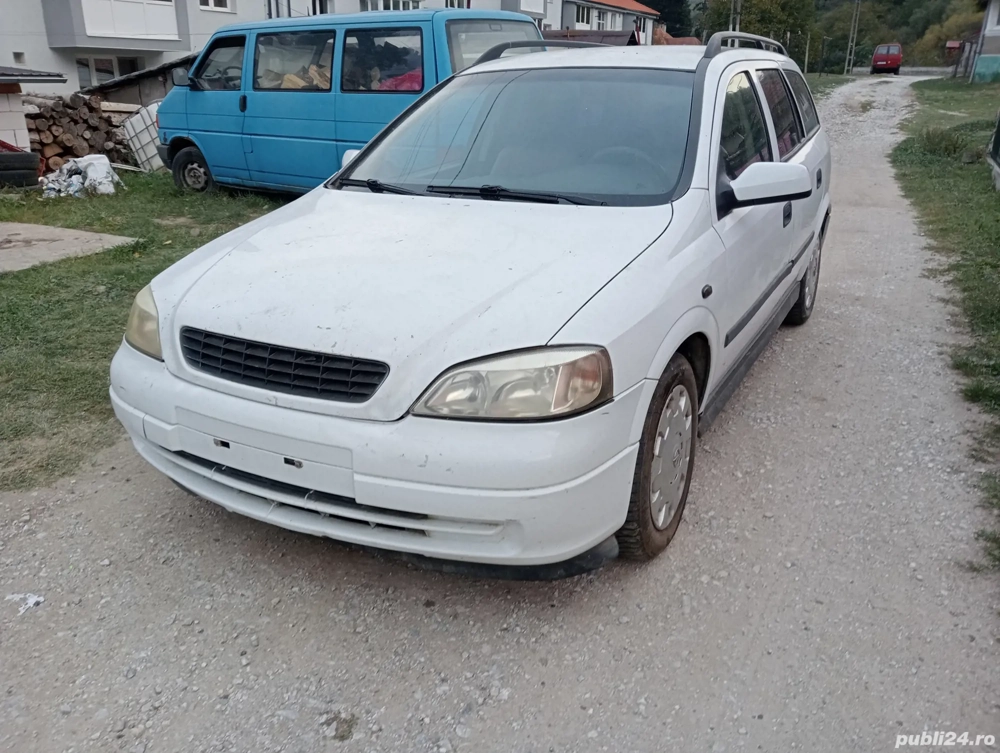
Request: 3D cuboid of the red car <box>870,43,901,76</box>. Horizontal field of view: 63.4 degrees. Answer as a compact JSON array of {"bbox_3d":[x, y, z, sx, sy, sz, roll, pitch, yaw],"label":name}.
[{"bbox_3d":[25.364,-20.729,53.097,1.690,1.830,4.200,9,22,22],"label":"red car"}]

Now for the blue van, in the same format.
[{"bbox_3d":[-1.857,-2.914,9.039,4.650,1.930,1.860,14,25,34],"label":"blue van"}]

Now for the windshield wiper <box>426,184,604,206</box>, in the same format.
[{"bbox_3d":[0.038,-0.576,2.590,0.660,0.050,0.070,12,23,26],"label":"windshield wiper"}]

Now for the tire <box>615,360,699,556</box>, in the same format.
[{"bbox_3d":[0.427,0.221,2.405,0.190,0.610,0.610,9,22,26],"label":"tire"}]

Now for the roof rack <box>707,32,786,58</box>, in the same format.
[{"bbox_3d":[1.192,-1.519,3.770,0.070,0.115,1.760,10,22,27],"label":"roof rack"}]

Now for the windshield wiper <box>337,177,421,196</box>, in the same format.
[{"bbox_3d":[-0.385,-0.646,2.821,0.550,0.050,0.070,21,29,37],"label":"windshield wiper"}]

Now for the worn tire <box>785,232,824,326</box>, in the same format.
[{"bbox_3d":[1.679,-0.573,4.554,0.190,0.610,0.610,10,22,27],"label":"worn tire"}]

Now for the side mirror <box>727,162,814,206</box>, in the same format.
[{"bbox_3d":[0.888,-0.640,2.661,0.240,0.155,0.175,10,22,27],"label":"side mirror"}]

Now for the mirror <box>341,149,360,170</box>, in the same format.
[{"bbox_3d":[-0.646,-0.909,3.459,0.240,0.155,0.175,10,22,27],"label":"mirror"}]

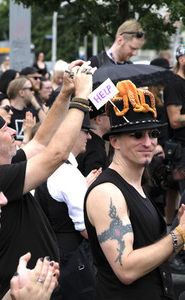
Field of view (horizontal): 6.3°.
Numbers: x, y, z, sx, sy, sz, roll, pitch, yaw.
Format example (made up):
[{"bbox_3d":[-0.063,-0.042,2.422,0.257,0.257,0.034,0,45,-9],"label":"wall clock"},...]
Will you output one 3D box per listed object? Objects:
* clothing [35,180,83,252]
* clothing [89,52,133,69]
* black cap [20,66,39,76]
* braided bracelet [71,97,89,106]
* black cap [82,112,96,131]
[{"bbox_3d":[-0.161,0.289,8.500,0.270,0.520,0.400,-2,4,-21],"label":"clothing"},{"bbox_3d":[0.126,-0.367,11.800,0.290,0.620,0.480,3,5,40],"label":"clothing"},{"bbox_3d":[-0.618,-0.771,16.700,0.230,0.115,0.180,2,5,24],"label":"black cap"},{"bbox_3d":[-0.051,-0.207,7.200,0.072,0.032,0.063,9,8,-24],"label":"braided bracelet"},{"bbox_3d":[-0.106,-0.170,9.400,0.290,0.130,0.240,1,5,6],"label":"black cap"}]

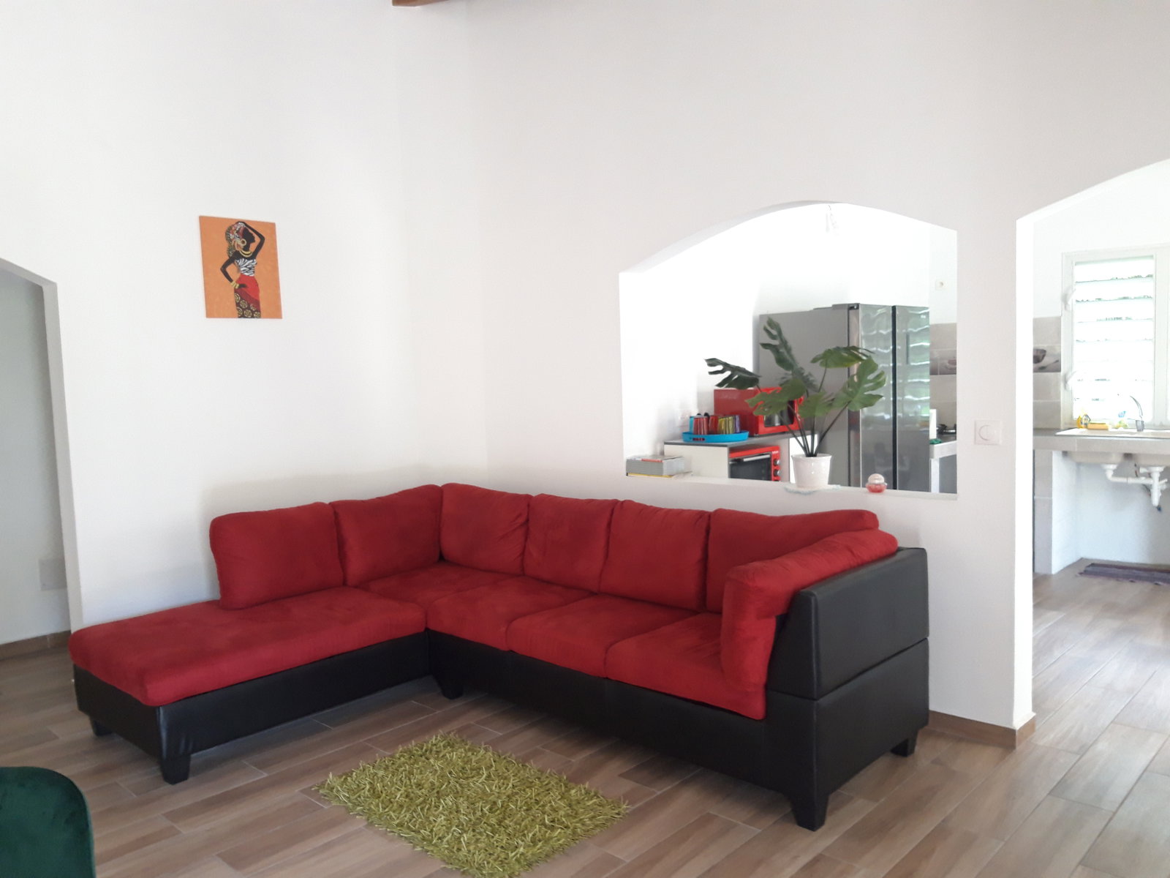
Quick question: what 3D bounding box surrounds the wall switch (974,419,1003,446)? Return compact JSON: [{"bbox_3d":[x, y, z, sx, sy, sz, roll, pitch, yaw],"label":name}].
[{"bbox_3d":[1.491,-0.022,3.248,0.088,0.086,0.012,2,6,44],"label":"wall switch"}]

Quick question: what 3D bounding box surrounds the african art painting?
[{"bbox_3d":[-1.780,-0.877,4.555,0.020,0.500,0.400,2,6,44],"label":"african art painting"}]

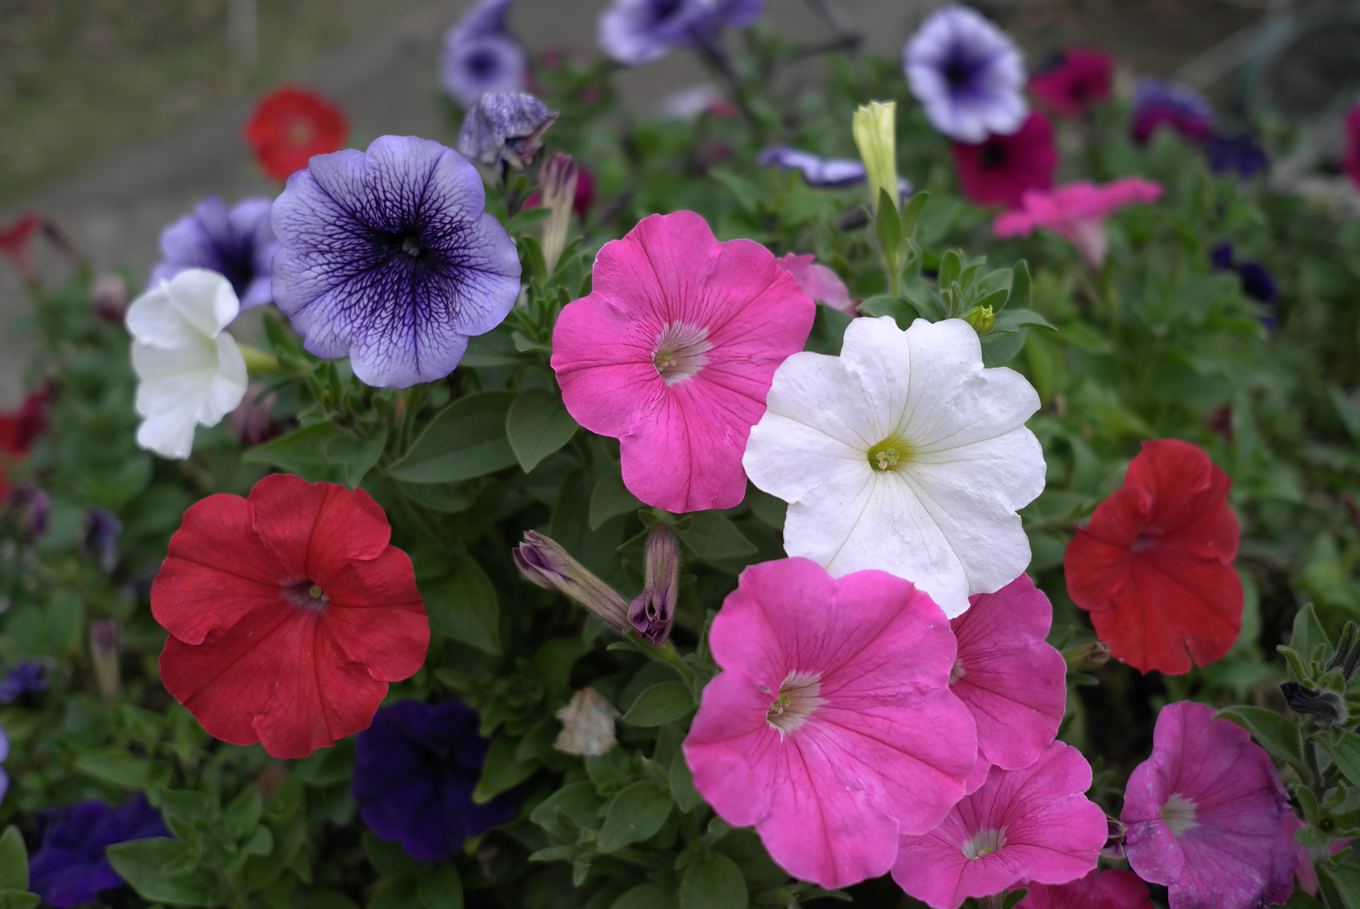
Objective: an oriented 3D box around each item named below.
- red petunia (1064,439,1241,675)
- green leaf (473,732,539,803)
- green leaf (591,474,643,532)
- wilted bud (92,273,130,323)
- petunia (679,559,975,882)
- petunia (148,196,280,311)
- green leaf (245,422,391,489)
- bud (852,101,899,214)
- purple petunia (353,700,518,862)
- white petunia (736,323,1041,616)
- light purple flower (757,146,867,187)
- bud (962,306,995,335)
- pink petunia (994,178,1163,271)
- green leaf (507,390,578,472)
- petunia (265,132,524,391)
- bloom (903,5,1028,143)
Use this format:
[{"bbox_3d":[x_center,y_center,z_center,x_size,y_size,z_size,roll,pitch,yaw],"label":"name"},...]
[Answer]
[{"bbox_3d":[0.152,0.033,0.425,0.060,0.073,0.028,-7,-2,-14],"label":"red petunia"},{"bbox_3d":[-0.059,0.108,0.455,0.018,0.008,0.037,26,58,30],"label":"green leaf"},{"bbox_3d":[-0.018,0.014,0.415,0.018,0.005,0.031,40,68,12],"label":"green leaf"},{"bbox_3d":[-0.310,-0.085,0.720,0.019,0.026,0.020,-3,29,-12],"label":"wilted bud"},{"bbox_3d":[0.038,0.069,0.340,0.077,0.081,0.043,-8,-5,-17],"label":"petunia"},{"bbox_3d":[-0.214,-0.093,0.610,0.072,0.068,0.042,12,-10,17],"label":"petunia"},{"bbox_3d":[-0.122,0.000,0.445,0.049,0.011,0.027,-6,46,-21],"label":"green leaf"},{"bbox_3d":[0.060,-0.091,0.405,0.013,0.036,0.013,-4,21,0],"label":"bud"},{"bbox_3d":[-0.092,0.123,0.500,0.062,0.060,0.030,-3,-7,-7],"label":"purple petunia"},{"bbox_3d":[0.057,0.005,0.366,0.079,0.079,0.038,4,-9,-1],"label":"white petunia"},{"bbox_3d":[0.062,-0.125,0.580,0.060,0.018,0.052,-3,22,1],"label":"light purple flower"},{"bbox_3d":[0.084,-0.038,0.371,0.009,0.010,0.009,2,39,-37],"label":"bud"},{"bbox_3d":[0.187,-0.108,0.620,0.076,0.042,0.070,-14,2,-8],"label":"pink petunia"},{"bbox_3d":[-0.040,-0.008,0.395,0.024,0.008,0.034,14,57,16],"label":"green leaf"},{"bbox_3d":[-0.085,-0.057,0.403,0.073,0.073,0.036,1,0,-5],"label":"petunia"},{"bbox_3d":[0.172,-0.230,0.800,0.077,0.080,0.043,-2,6,-7],"label":"bloom"}]

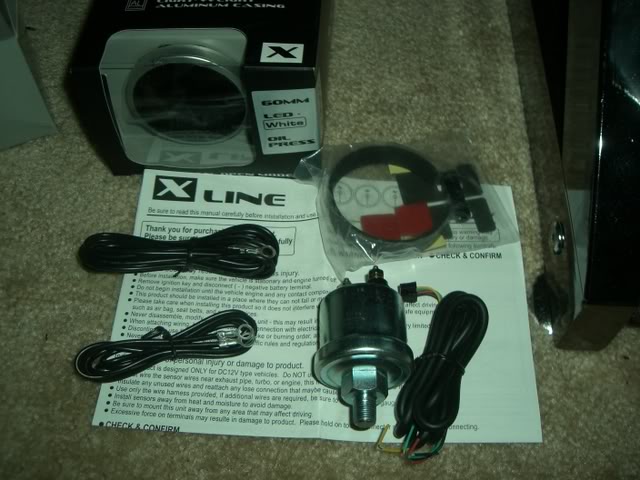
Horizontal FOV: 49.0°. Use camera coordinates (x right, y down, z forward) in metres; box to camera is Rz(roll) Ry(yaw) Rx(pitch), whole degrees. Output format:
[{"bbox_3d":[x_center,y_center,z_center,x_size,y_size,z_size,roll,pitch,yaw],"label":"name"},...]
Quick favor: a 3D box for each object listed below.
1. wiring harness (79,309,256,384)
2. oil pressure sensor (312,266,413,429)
[{"bbox_3d":[-0.074,0.052,0.342,0.088,0.011,0.024,-12,60,-9],"label":"wiring harness"},{"bbox_3d":[0.020,0.052,0.325,0.045,0.045,0.071,2,54,0],"label":"oil pressure sensor"}]

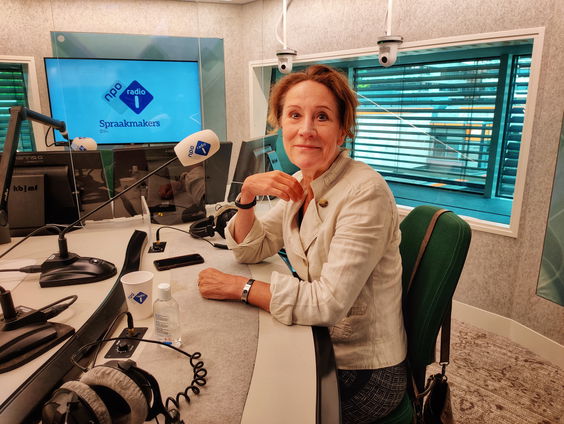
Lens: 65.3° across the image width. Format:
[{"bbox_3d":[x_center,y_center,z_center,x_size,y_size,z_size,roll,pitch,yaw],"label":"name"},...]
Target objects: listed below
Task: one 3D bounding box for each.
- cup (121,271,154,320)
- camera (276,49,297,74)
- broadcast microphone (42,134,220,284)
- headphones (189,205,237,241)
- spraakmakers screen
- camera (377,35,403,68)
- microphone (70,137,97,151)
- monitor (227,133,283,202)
[{"bbox_3d":[-0.321,0.191,0.996,0.075,0.092,0.075,0,14,0],"label":"cup"},{"bbox_3d":[0.034,-1.096,3.218,0.150,0.175,0.155,4,14,17],"label":"camera"},{"bbox_3d":[-0.408,-0.019,1.208,0.477,0.401,0.120,-2,14,-10],"label":"broadcast microphone"},{"bbox_3d":[-0.250,0.028,1.653,0.200,0.100,0.180,-2,14,-10],"label":"headphones"},{"bbox_3d":[-1.290,-0.921,3.696,1.205,0.680,0.070,-4,14,-15],"label":"spraakmakers screen"},{"bbox_3d":[0.629,-0.933,2.564,0.150,0.175,0.155,11,17,38],"label":"camera"},{"bbox_3d":[-0.915,-0.300,2.030,0.125,0.085,0.080,17,13,-4],"label":"microphone"},{"bbox_3d":[-0.103,-0.211,2.197,0.100,0.320,0.520,19,18,12],"label":"monitor"}]

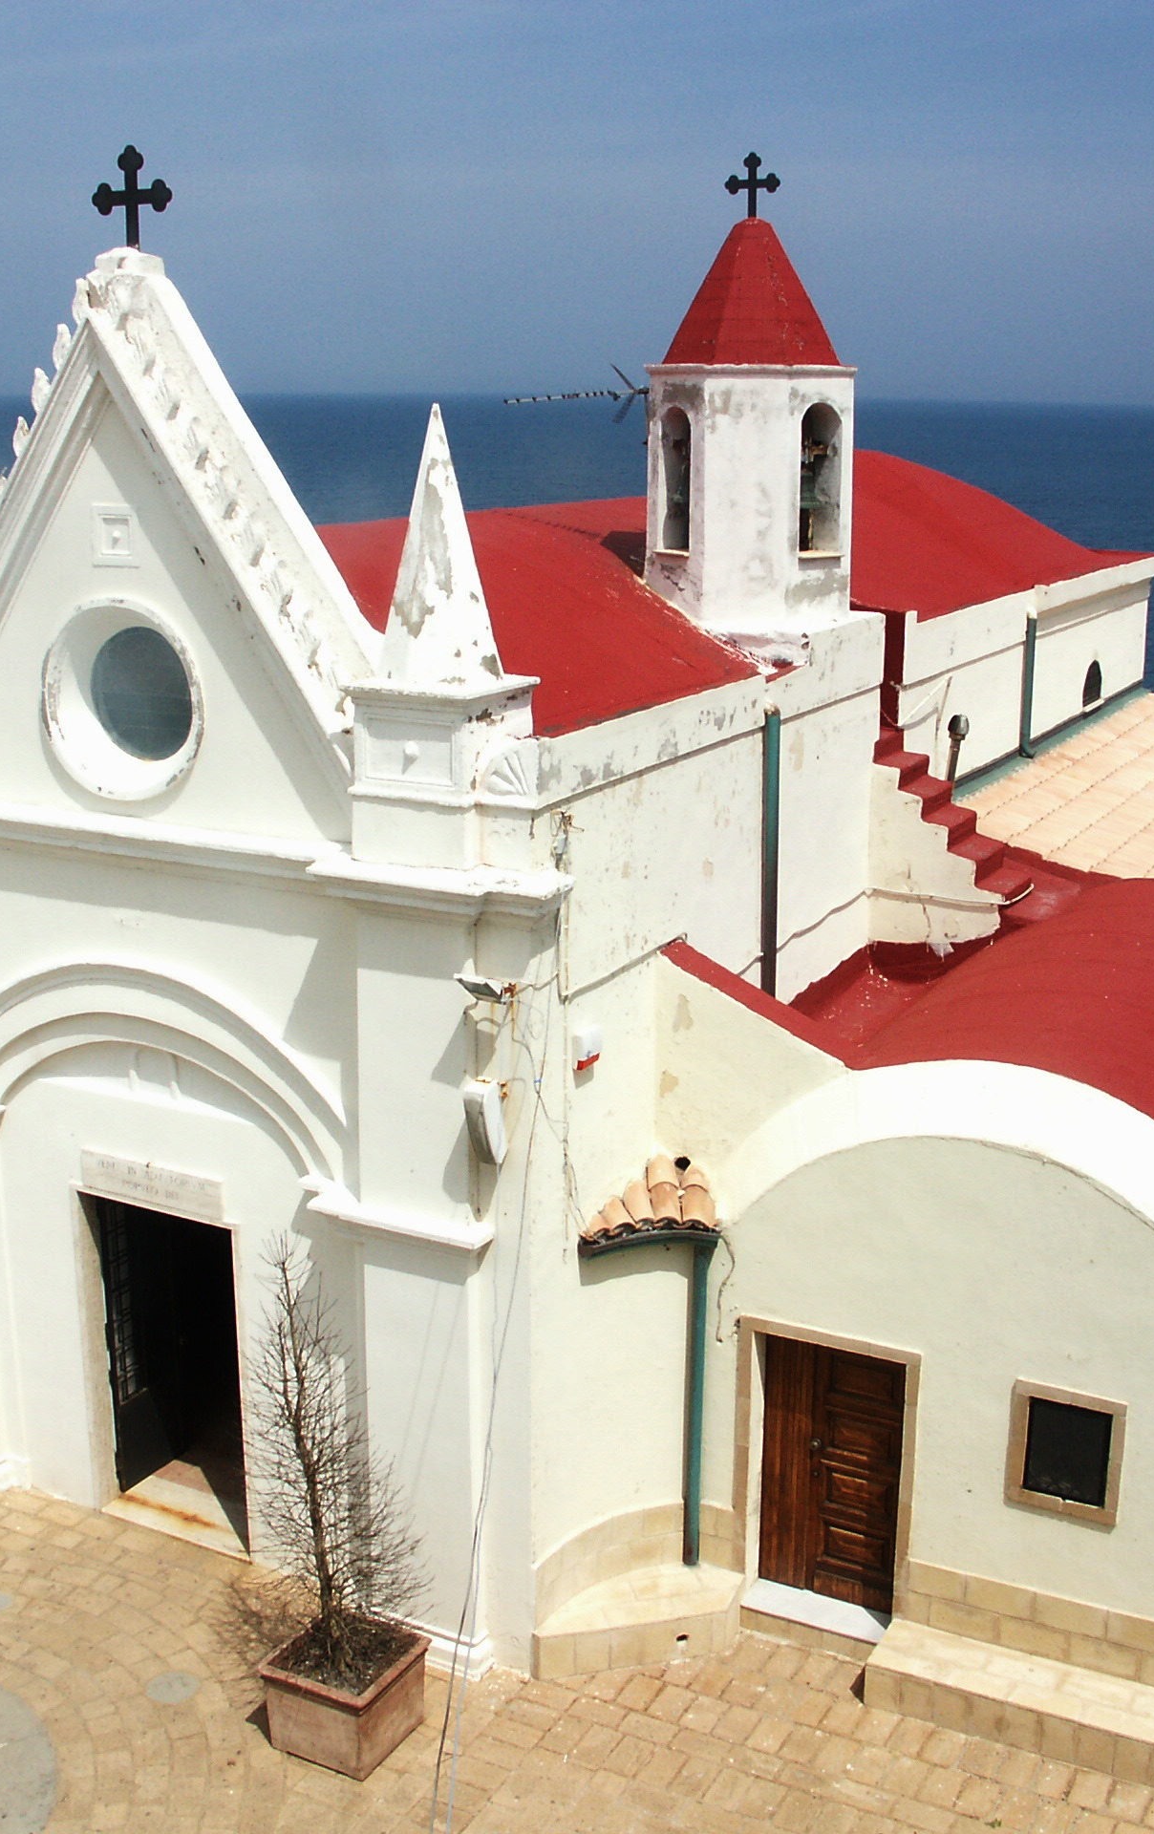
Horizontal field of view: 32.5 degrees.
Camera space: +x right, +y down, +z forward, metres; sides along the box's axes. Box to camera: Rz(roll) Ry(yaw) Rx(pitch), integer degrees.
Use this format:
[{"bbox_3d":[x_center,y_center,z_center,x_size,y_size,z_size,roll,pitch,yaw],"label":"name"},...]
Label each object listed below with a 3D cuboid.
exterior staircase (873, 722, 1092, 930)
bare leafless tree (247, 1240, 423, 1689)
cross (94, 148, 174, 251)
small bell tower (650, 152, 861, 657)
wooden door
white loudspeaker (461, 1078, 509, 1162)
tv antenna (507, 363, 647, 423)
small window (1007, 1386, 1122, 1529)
[{"bbox_3d":[3.873,-0.882,19.424,1.672,1.804,1.100,8,16,24],"label":"exterior staircase"},{"bbox_3d":[-1.677,3.685,13.408,1.232,3.010,1.188,1,14,0],"label":"bare leafless tree"},{"bbox_3d":[-3.037,-4.920,13.559,0.651,0.669,0.062,8,16,24],"label":"cross"},{"bbox_3d":[1.622,-4.642,17.973,1.918,4.255,1.918,8,16,24],"label":"small bell tower"},{"bbox_3d":[1.891,4.030,14.479,1.082,2.094,0.079,8,16,24],"label":"wooden door"},{"bbox_3d":[-0.581,1.328,12.802,0.160,0.530,0.170,8,32,28],"label":"white loudspeaker"},{"bbox_3d":[0.009,-4.949,18.735,1.320,0.528,0.396,1,14,0],"label":"tv antenna"},{"bbox_3d":[3.301,3.636,13.343,0.730,0.924,0.141,8,16,24],"label":"small window"}]

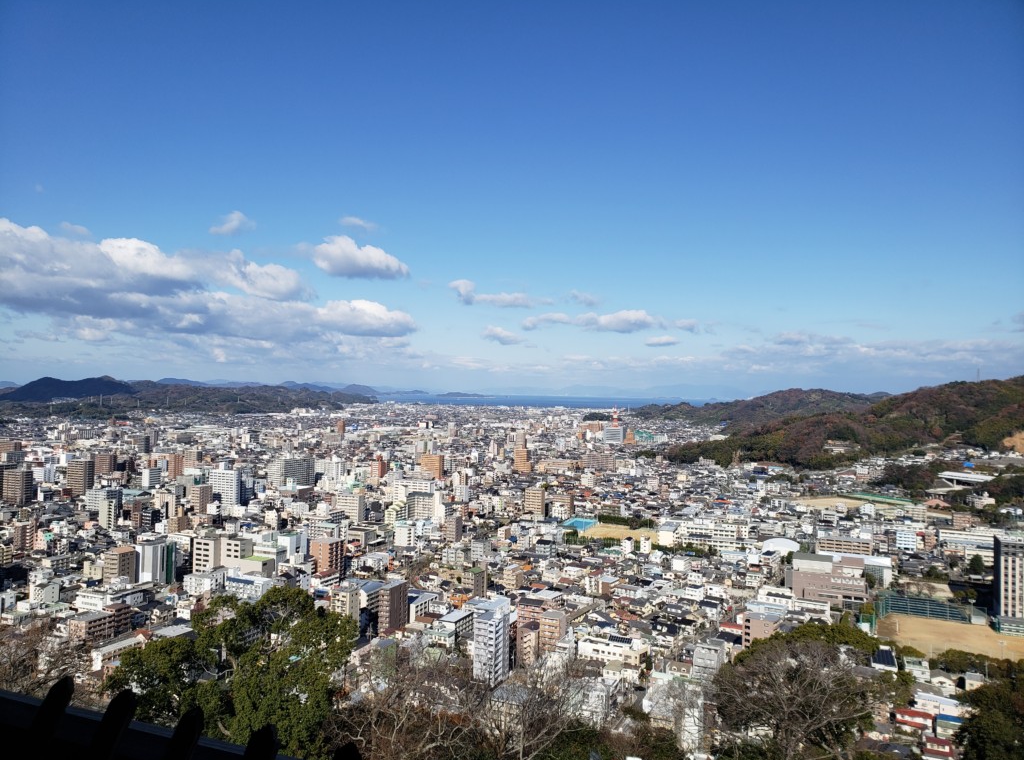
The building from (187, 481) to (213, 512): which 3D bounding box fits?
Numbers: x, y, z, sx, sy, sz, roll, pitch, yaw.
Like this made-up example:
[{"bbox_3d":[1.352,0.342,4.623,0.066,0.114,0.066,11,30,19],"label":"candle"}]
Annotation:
[{"bbox_3d":[-305.610,121.410,757.260,11.300,34.900,15.850,1,-1,23],"label":"building"}]

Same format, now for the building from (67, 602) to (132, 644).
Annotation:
[{"bbox_3d":[-210.710,123.900,394.850,11.250,14.000,27.290,1,-1,22],"label":"building"}]

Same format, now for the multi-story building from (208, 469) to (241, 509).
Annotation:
[{"bbox_3d":[-318.570,119.970,854.350,34.070,40.950,13.000,1,-1,19],"label":"multi-story building"}]

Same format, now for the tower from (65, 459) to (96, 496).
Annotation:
[{"bbox_3d":[-518.330,116.740,924.300,26.400,42.250,15.060,1,-1,20],"label":"tower"}]

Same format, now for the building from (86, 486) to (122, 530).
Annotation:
[{"bbox_3d":[-381.470,118.820,721.420,26.790,36.760,17.210,1,-1,23],"label":"building"}]

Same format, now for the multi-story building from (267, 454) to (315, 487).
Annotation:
[{"bbox_3d":[-298.000,122.520,1040.560,29.470,40.320,57.440,1,-1,28],"label":"multi-story building"}]

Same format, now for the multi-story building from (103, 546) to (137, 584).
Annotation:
[{"bbox_3d":[-252.290,122.480,494.190,12.090,24.600,13.400,1,-1,20],"label":"multi-story building"}]

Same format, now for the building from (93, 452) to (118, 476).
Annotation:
[{"bbox_3d":[-576.150,120.710,1090.630,30.370,33.660,11.070,1,-1,20],"label":"building"}]

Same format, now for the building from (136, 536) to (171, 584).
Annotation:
[{"bbox_3d":[-238.110,120.360,508.610,13.560,29.820,13.920,1,-1,19],"label":"building"}]

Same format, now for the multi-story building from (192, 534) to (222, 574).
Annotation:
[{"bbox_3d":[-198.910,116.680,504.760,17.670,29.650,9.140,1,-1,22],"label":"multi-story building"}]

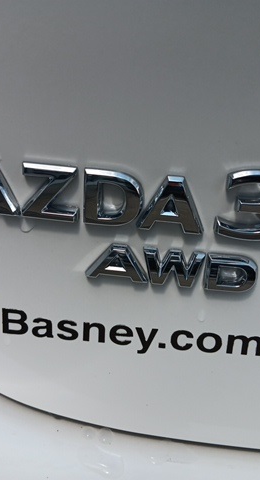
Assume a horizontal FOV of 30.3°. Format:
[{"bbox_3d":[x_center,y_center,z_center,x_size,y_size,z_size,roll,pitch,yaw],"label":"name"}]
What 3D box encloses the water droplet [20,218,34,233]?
[{"bbox_3d":[-0.045,-0.006,0.213,0.006,0.006,0.003,6,19,5],"label":"water droplet"}]

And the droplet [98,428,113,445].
[{"bbox_3d":[-0.012,0.096,0.234,0.007,0.007,0.003,6,19,5],"label":"droplet"}]

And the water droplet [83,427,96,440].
[{"bbox_3d":[-0.020,0.094,0.235,0.007,0.007,0.003,6,19,5],"label":"water droplet"}]

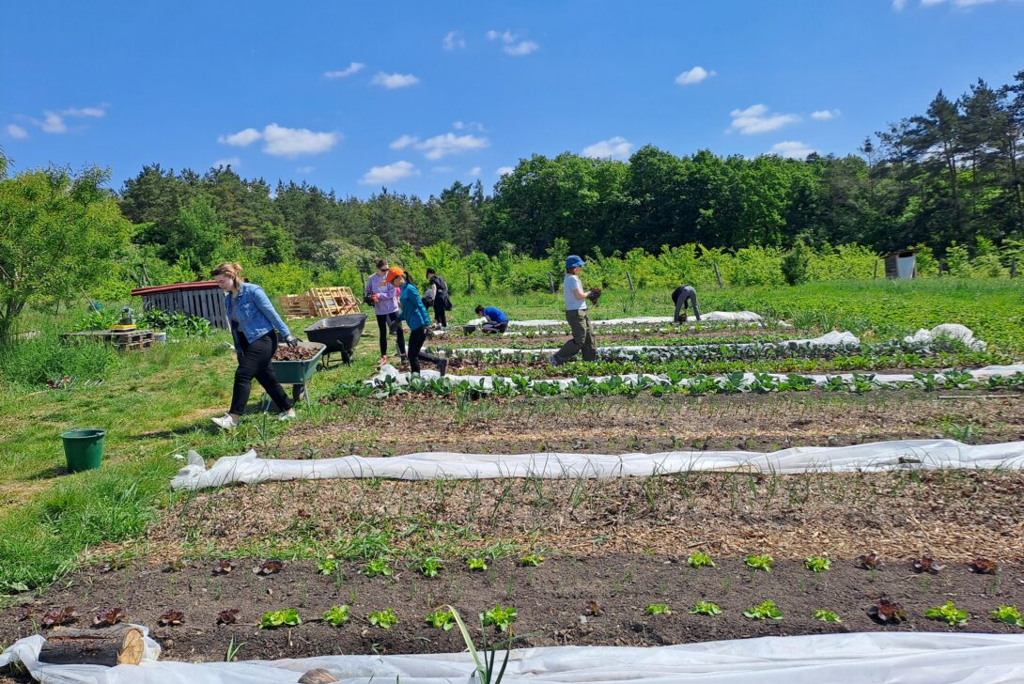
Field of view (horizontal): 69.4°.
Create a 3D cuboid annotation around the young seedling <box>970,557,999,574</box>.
[{"bbox_3d":[2.349,1.099,3.676,0.137,0.069,0.137,0,5,0],"label":"young seedling"}]

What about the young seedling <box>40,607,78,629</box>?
[{"bbox_3d":[-1.913,1.164,3.122,0.155,0.080,0.140,0,6,0],"label":"young seedling"}]

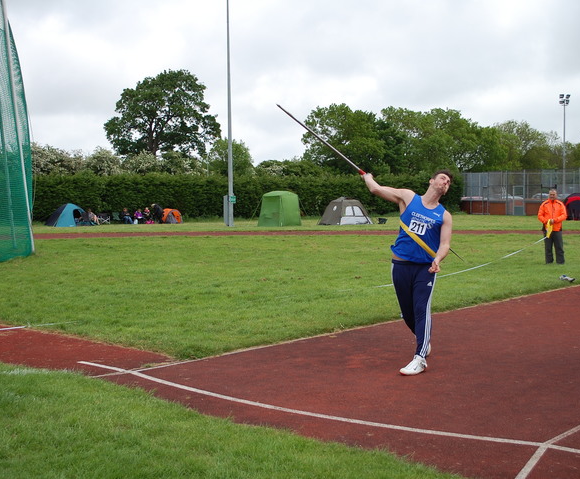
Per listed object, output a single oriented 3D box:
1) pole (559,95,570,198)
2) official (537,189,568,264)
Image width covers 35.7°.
[{"bbox_3d":[28.109,-8.902,92.000,1.200,12.300,0.800,0,3,18],"label":"pole"},{"bbox_3d":[6.350,-0.319,21.750,0.750,1.830,0.450,0,3,16],"label":"official"}]

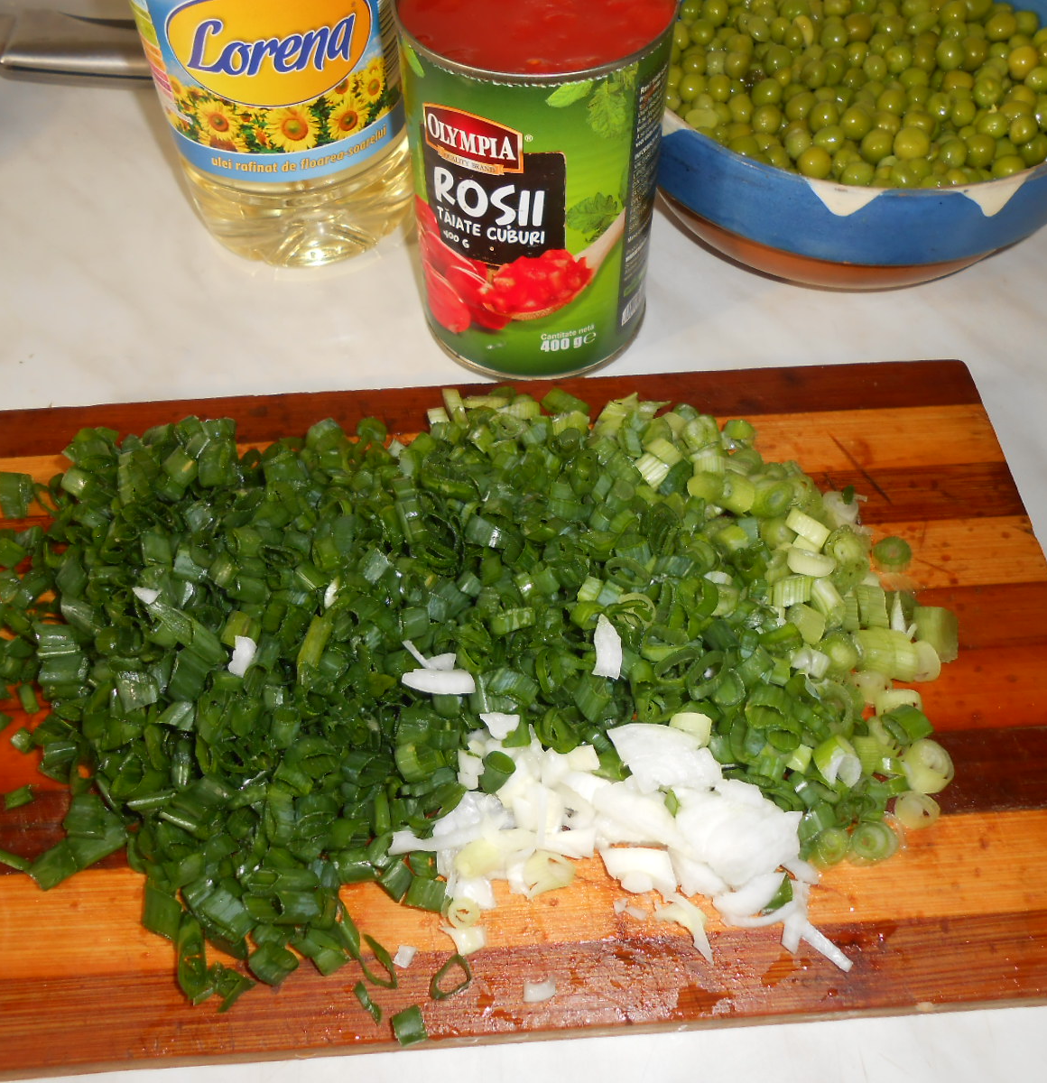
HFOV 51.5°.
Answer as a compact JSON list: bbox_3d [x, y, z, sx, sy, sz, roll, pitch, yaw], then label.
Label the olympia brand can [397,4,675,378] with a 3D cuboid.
[{"bbox_3d":[0.003,-0.111,0.326,0.074,0.110,0.074,0,56,1],"label":"olympia brand can"}]

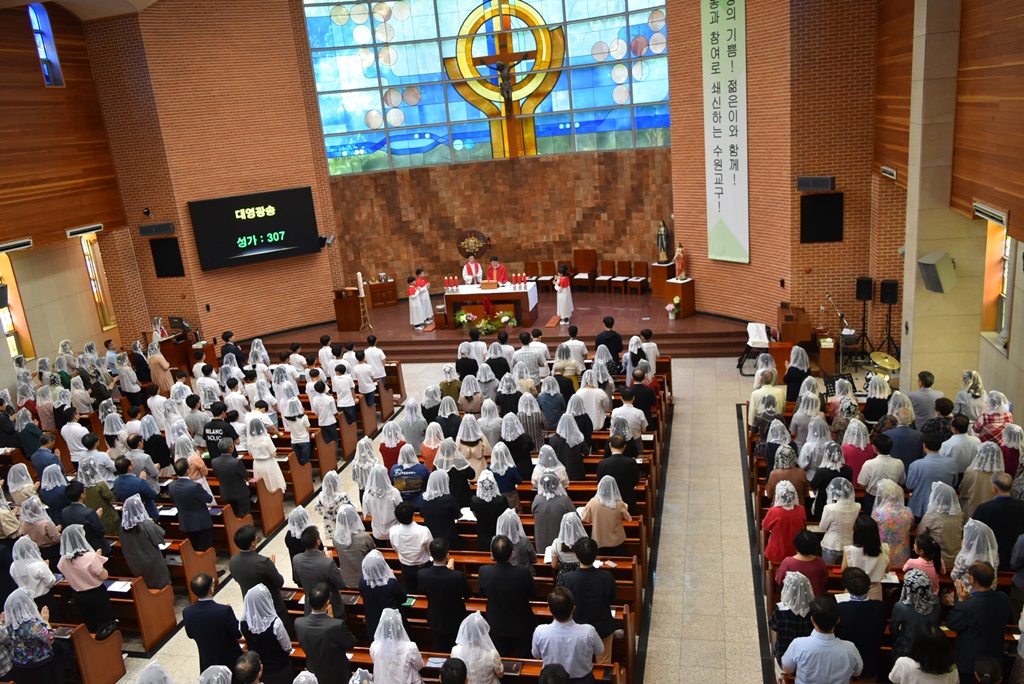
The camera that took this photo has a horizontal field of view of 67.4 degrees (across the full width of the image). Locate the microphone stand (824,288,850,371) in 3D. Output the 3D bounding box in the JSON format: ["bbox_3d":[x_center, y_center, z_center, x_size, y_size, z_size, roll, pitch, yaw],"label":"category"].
[{"bbox_3d":[6.239,-0.147,14.637,0.530,1.690,0.420,-2,17,15],"label":"microphone stand"}]

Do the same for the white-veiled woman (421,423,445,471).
[{"bbox_3d":[-0.978,1.815,10.629,0.430,1.516,0.360,-2,16,15],"label":"white-veiled woman"}]

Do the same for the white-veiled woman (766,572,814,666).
[{"bbox_3d":[2.459,2.648,6.718,0.450,1.510,0.360,-2,17,12],"label":"white-veiled woman"}]

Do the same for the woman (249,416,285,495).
[{"bbox_3d":[-3.658,1.868,11.439,0.450,1.580,0.360,-2,17,15],"label":"woman"}]

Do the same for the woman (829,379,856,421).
[{"bbox_3d":[4.529,1.233,10.595,0.450,1.545,0.370,-2,16,15],"label":"woman"}]

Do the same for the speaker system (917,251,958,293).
[{"bbox_3d":[6.443,-1.062,11.626,0.286,0.542,0.308,-37,25,-10],"label":"speaker system"}]

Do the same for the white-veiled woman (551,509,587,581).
[{"bbox_3d":[0.663,2.526,8.229,0.460,1.547,0.380,-3,15,11],"label":"white-veiled woman"}]

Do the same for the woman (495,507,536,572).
[{"bbox_3d":[0.090,2.501,8.329,0.450,1.562,0.400,-2,16,15],"label":"woman"}]

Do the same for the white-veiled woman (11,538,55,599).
[{"bbox_3d":[-5.442,2.918,8.919,0.470,1.506,0.420,0,16,19],"label":"white-veiled woman"}]

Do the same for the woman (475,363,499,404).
[{"bbox_3d":[-0.358,1.136,13.752,0.460,1.573,0.380,-3,15,10],"label":"woman"}]

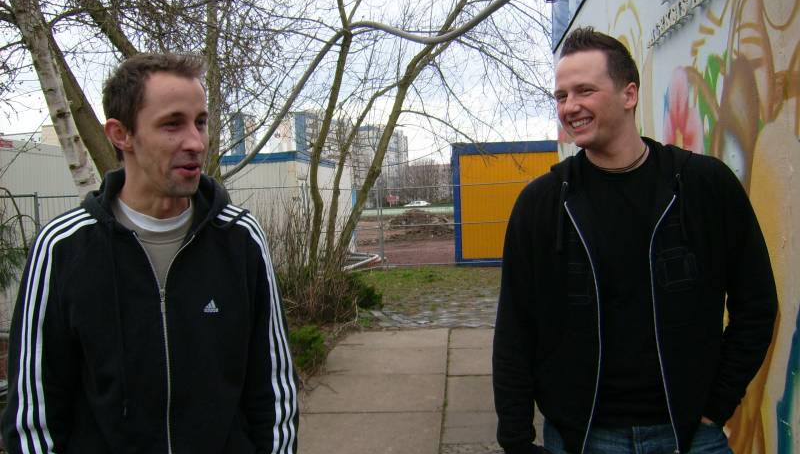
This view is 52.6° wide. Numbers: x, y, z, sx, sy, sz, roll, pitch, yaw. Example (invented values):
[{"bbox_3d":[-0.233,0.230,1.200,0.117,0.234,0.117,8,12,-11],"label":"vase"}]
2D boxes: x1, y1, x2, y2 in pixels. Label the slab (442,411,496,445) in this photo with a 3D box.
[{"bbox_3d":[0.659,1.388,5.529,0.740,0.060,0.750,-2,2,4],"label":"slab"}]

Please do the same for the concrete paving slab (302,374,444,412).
[{"bbox_3d":[-0.240,1.388,6.586,1.195,0.080,1.200,-2,2,4],"label":"concrete paving slab"}]

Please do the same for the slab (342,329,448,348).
[{"bbox_3d":[-0.065,1.282,8.977,1.205,0.080,1.130,-2,2,4],"label":"slab"}]

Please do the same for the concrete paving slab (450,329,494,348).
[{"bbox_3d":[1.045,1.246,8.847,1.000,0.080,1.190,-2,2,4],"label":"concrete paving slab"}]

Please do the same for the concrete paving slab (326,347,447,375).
[{"bbox_3d":[-0.149,1.334,7.801,1.205,0.080,1.230,-2,2,4],"label":"concrete paving slab"}]

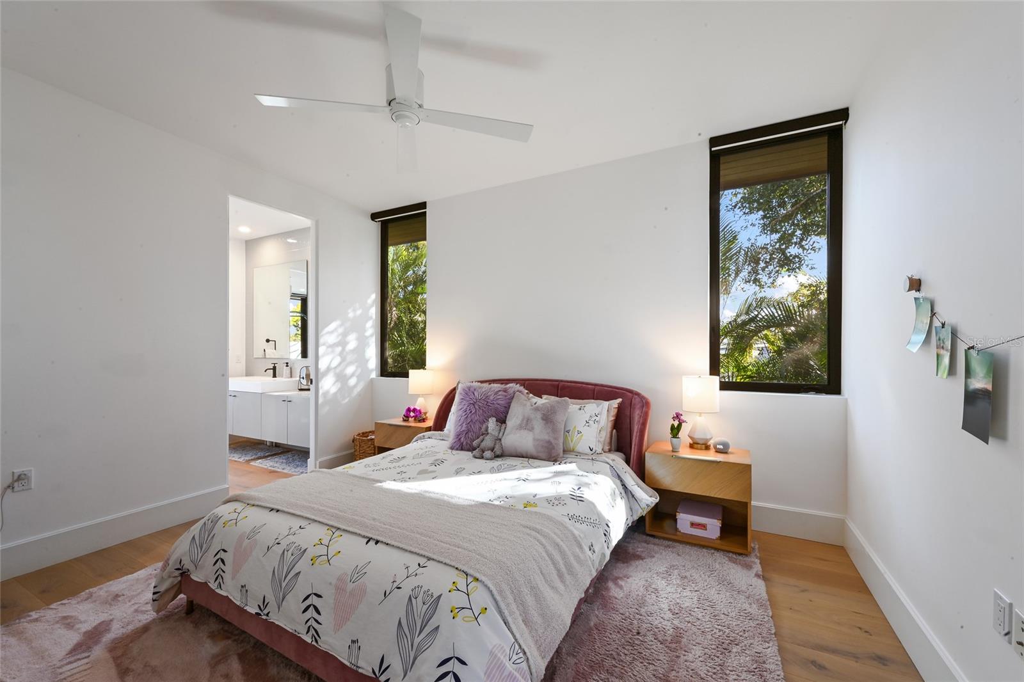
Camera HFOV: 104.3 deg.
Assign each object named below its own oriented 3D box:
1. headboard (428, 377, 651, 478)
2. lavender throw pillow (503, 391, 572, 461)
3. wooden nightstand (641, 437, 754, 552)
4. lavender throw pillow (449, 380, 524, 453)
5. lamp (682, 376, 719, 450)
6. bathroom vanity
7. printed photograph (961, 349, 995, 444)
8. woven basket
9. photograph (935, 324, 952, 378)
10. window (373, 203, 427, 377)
[{"bbox_3d":[0.171,0.765,3.267,1.820,0.880,0.360,0,-1,28],"label":"headboard"},{"bbox_3d":[0.165,0.584,2.716,0.420,0.420,0.150,0,-26,28],"label":"lavender throw pillow"},{"bbox_3d":[1.256,1.014,2.683,0.605,0.540,0.375,0,-1,28],"label":"wooden nightstand"},{"bbox_3d":[-0.200,0.574,2.977,0.480,0.500,0.160,0,-18,16],"label":"lavender throw pillow"},{"bbox_3d":[1.300,0.503,2.747,0.237,0.500,0.237,0,-1,28],"label":"lamp"},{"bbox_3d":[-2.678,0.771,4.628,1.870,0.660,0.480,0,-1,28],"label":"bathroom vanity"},{"bbox_3d":[1.351,0.155,1.156,0.015,0.250,0.150,0,-1,28],"label":"printed photograph"},{"bbox_3d":[-1.406,1.148,4.085,0.380,0.370,0.380,0,-1,28],"label":"woven basket"},{"bbox_3d":[1.432,0.036,1.325,0.014,0.172,0.115,0,-1,28],"label":"photograph"},{"bbox_3d":[-1.154,-0.502,4.245,0.760,1.800,0.120,0,-1,28],"label":"window"}]

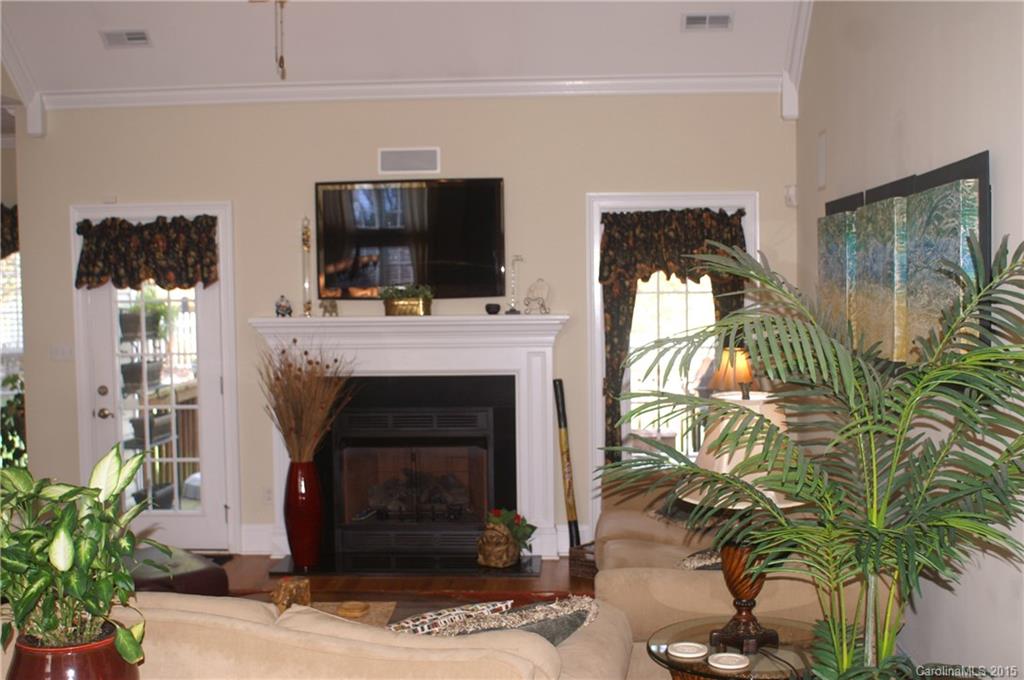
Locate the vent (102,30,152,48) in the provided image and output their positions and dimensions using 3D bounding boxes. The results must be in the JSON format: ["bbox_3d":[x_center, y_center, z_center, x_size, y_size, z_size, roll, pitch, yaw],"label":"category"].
[{"bbox_3d":[-2.204,-1.718,6.335,0.290,0.020,0.135,-1,-38,3],"label":"vent"}]

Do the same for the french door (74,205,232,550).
[{"bbox_3d":[-2.136,0.244,6.671,0.960,2.110,0.110,-1,3,3],"label":"french door"}]

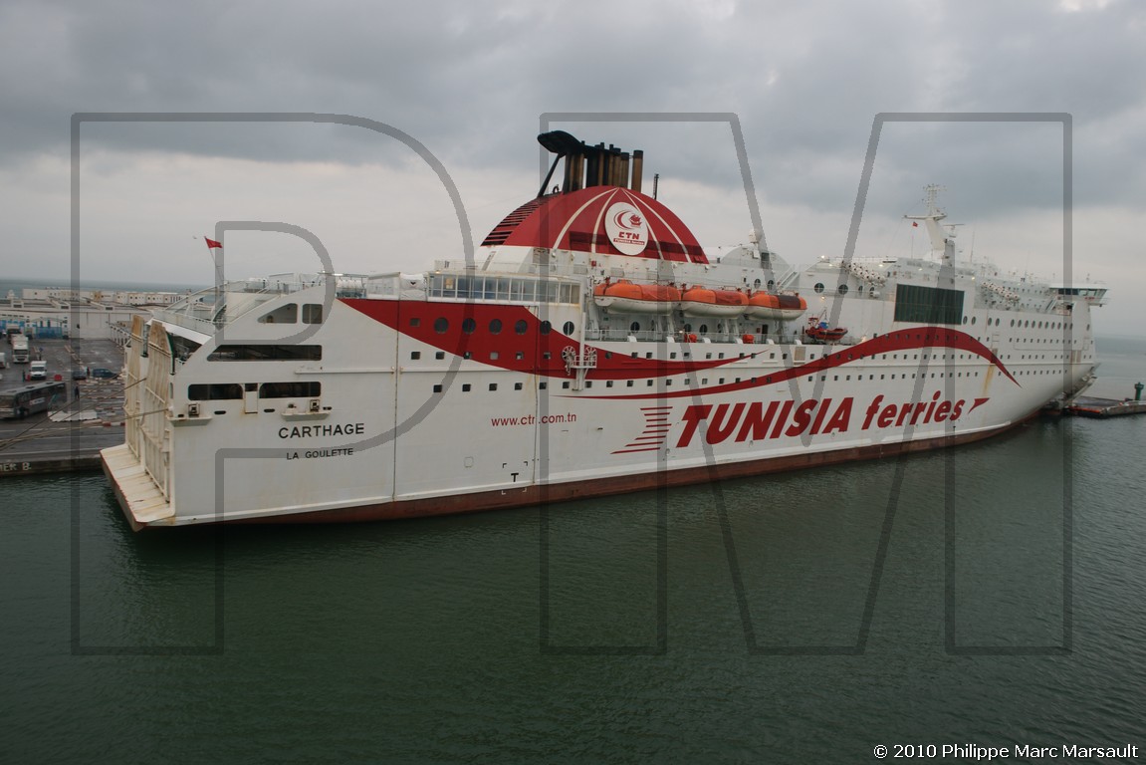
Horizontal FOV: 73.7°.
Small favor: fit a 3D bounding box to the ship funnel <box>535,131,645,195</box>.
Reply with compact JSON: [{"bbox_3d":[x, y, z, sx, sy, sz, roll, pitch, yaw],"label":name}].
[{"bbox_3d":[2.220,-22.310,81.570,13.000,6.700,4.400,-1,7,-36],"label":"ship funnel"}]

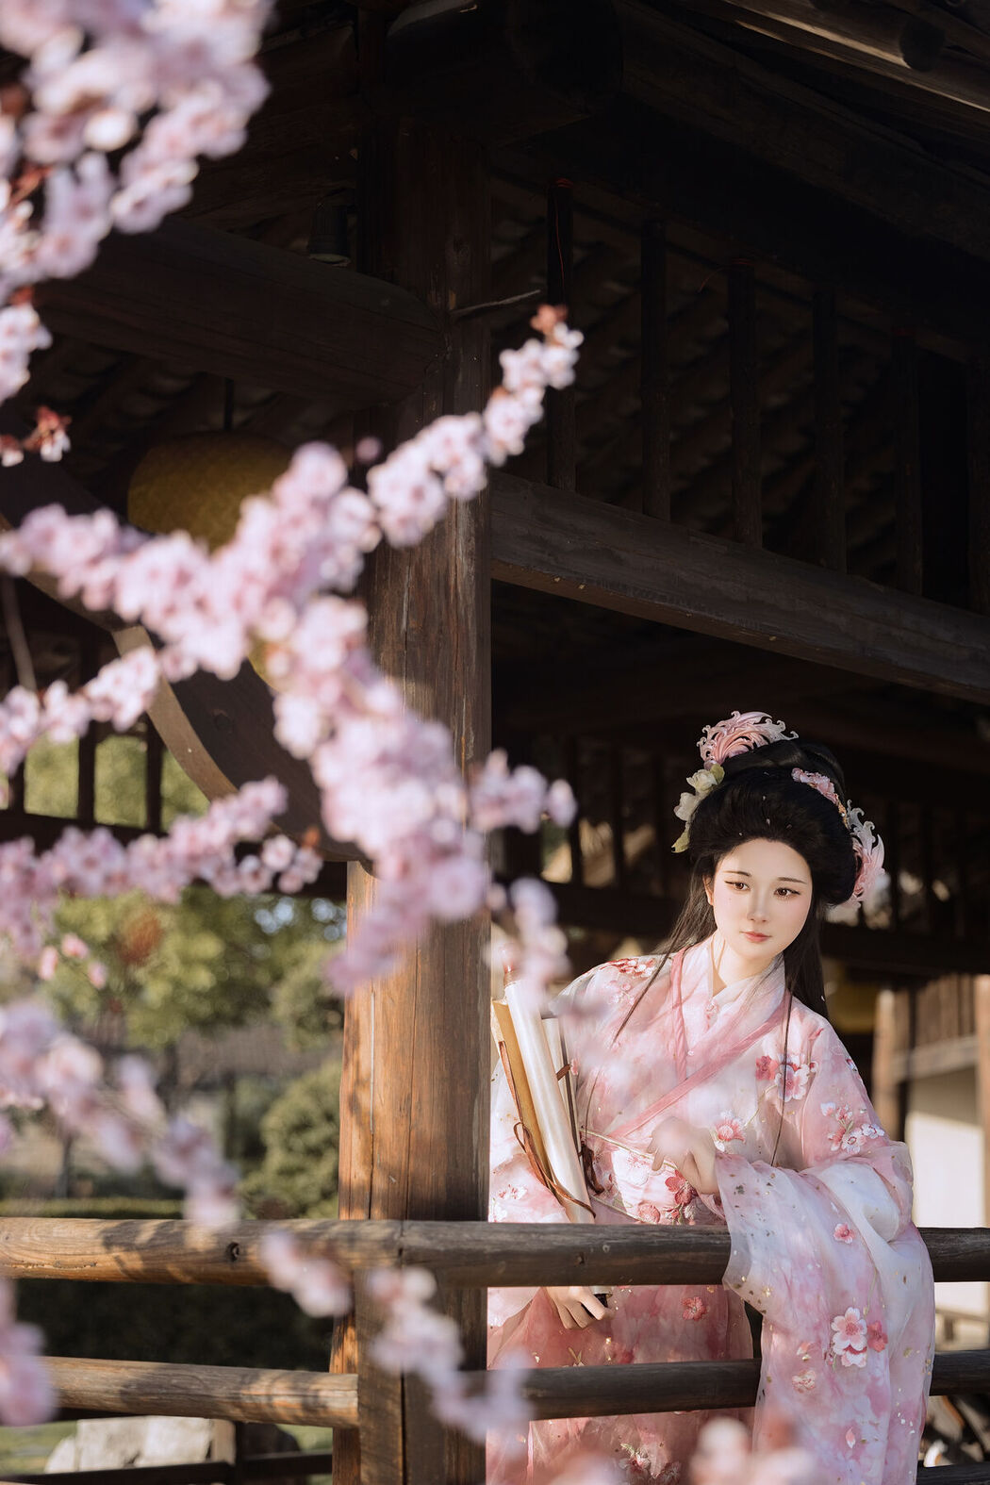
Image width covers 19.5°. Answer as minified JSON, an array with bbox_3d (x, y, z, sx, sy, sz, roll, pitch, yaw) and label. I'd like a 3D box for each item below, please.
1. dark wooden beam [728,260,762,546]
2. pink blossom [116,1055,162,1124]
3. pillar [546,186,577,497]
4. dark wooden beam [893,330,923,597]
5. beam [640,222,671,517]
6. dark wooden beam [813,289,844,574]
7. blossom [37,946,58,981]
[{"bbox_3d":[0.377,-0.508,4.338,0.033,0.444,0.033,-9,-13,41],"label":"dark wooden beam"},{"bbox_3d":[-0.216,0.210,1.750,0.027,0.039,0.026,4,-11,-20],"label":"pink blossom"},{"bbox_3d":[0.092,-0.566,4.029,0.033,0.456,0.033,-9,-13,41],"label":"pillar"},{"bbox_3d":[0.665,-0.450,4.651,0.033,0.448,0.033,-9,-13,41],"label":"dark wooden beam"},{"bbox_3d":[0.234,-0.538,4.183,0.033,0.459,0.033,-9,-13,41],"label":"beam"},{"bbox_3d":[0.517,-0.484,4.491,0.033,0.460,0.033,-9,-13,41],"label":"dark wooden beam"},{"bbox_3d":[-0.371,0.183,2.400,0.018,0.028,0.020,7,-12,-36],"label":"blossom"}]

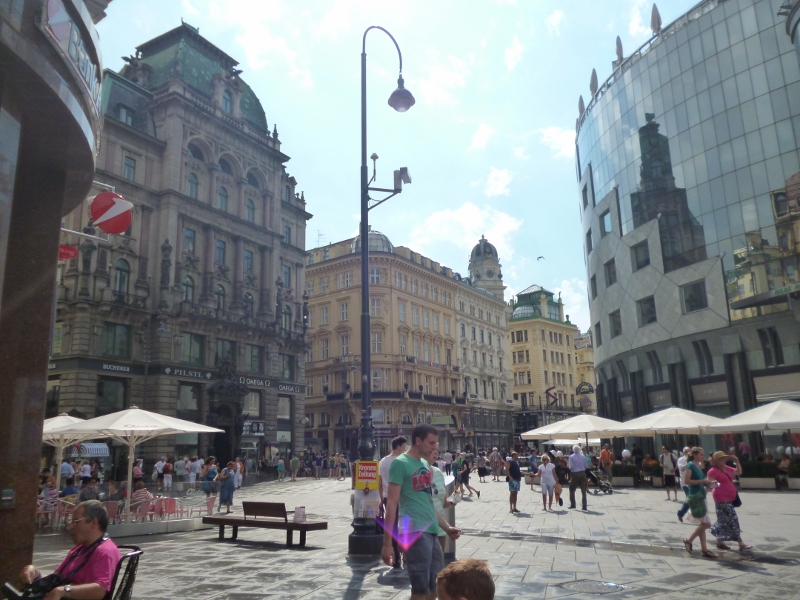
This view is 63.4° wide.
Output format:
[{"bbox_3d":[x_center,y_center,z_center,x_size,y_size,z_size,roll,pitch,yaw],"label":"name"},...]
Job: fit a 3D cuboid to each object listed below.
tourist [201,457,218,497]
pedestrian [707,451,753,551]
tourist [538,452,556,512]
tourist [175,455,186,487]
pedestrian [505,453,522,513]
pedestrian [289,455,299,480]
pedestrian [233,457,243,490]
[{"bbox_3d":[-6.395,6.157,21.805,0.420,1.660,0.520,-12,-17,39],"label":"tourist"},{"bbox_3d":[5.549,3.396,11.051,0.640,1.630,0.500,-5,-14,15],"label":"pedestrian"},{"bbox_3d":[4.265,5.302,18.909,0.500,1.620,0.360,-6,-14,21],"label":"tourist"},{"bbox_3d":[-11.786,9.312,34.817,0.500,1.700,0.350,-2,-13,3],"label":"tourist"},{"bbox_3d":[3.207,5.237,18.589,0.380,1.667,0.500,-9,-15,29],"label":"pedestrian"},{"bbox_3d":[-7.145,11.385,43.896,0.550,1.721,0.360,0,-13,-6],"label":"pedestrian"},{"bbox_3d":[-9.001,9.585,36.014,0.520,1.700,0.380,5,-14,-23],"label":"pedestrian"}]

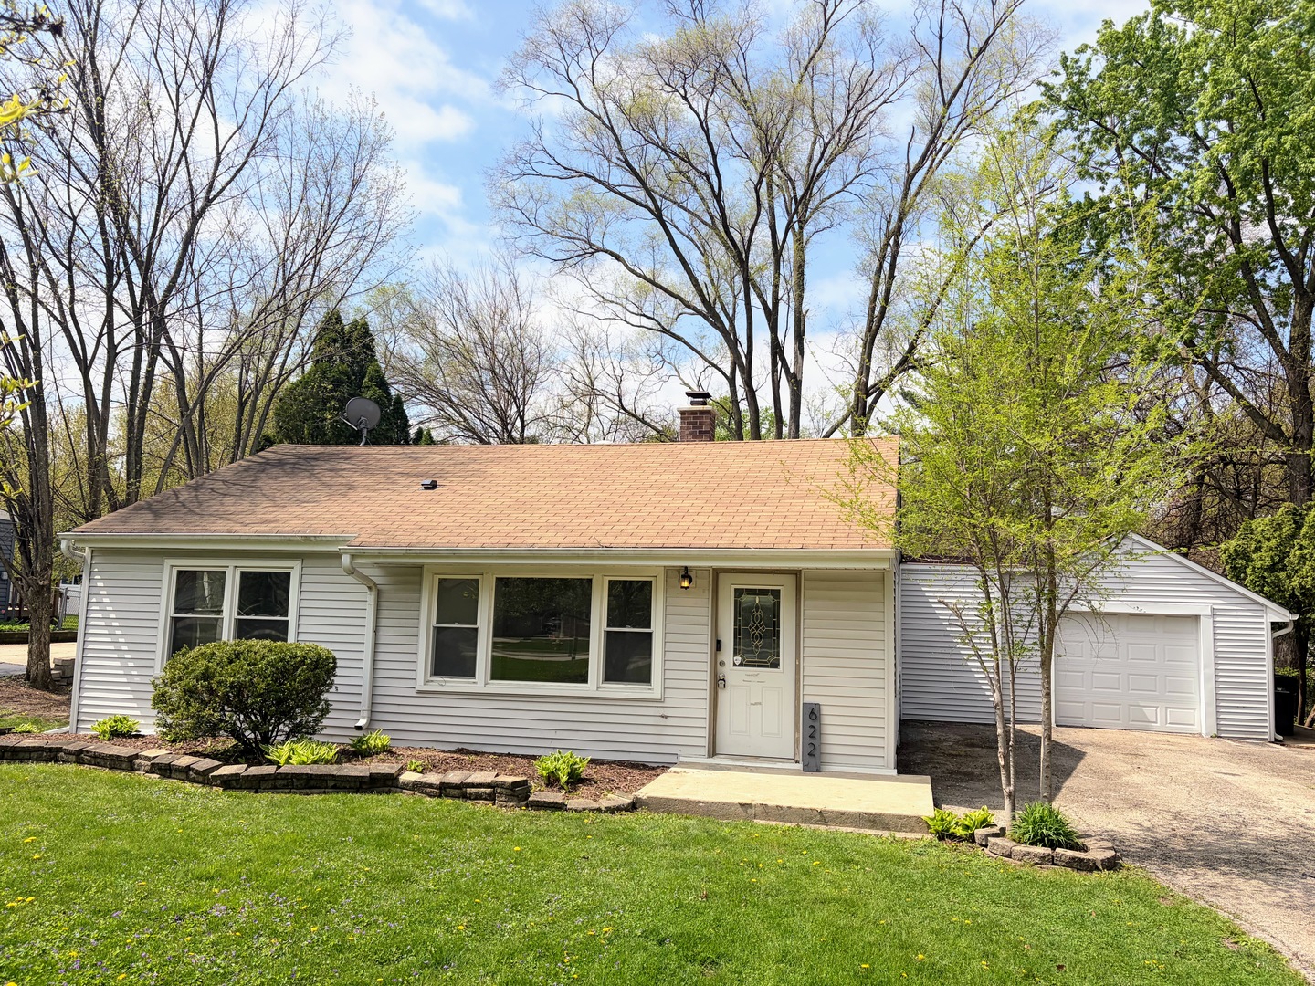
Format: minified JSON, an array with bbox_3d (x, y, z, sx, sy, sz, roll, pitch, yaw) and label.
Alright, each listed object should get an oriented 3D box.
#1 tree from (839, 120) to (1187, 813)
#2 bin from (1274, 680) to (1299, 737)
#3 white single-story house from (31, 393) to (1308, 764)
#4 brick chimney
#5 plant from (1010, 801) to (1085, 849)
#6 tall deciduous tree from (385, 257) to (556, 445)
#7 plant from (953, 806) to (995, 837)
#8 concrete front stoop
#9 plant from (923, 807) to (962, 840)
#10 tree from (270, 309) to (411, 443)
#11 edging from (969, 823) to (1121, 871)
[{"bbox_3d":[3.010,-0.294,8.558,2.840,6.300,2.600,0,-7,13],"label":"tree"},{"bbox_3d":[11.171,3.842,17.918,0.610,1.090,0.750,0,-7,13],"label":"bin"},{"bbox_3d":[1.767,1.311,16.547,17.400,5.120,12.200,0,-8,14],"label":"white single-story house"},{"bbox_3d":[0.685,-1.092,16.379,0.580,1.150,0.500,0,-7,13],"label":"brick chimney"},{"bbox_3d":[3.069,2.592,7.800,0.570,0.390,0.560,0,-7,13],"label":"plant"},{"bbox_3d":[-5.956,-1.013,30.441,5.900,13.100,5.600,0,-7,13],"label":"tall deciduous tree"},{"bbox_3d":[2.629,2.724,8.192,0.340,0.280,0.340,0,-7,13],"label":"plant"},{"bbox_3d":[1.284,2.917,9.583,2.660,0.170,2.250,0,-7,13],"label":"concrete front stoop"},{"bbox_3d":[2.349,2.721,8.153,0.330,0.280,0.340,0,-7,13],"label":"plant"},{"bbox_3d":[-9.236,-0.110,27.963,4.400,10.500,4.200,0,-7,13],"label":"tree"},{"bbox_3d":[3.032,2.757,7.683,1.070,0.150,0.900,0,-7,13],"label":"edging"}]

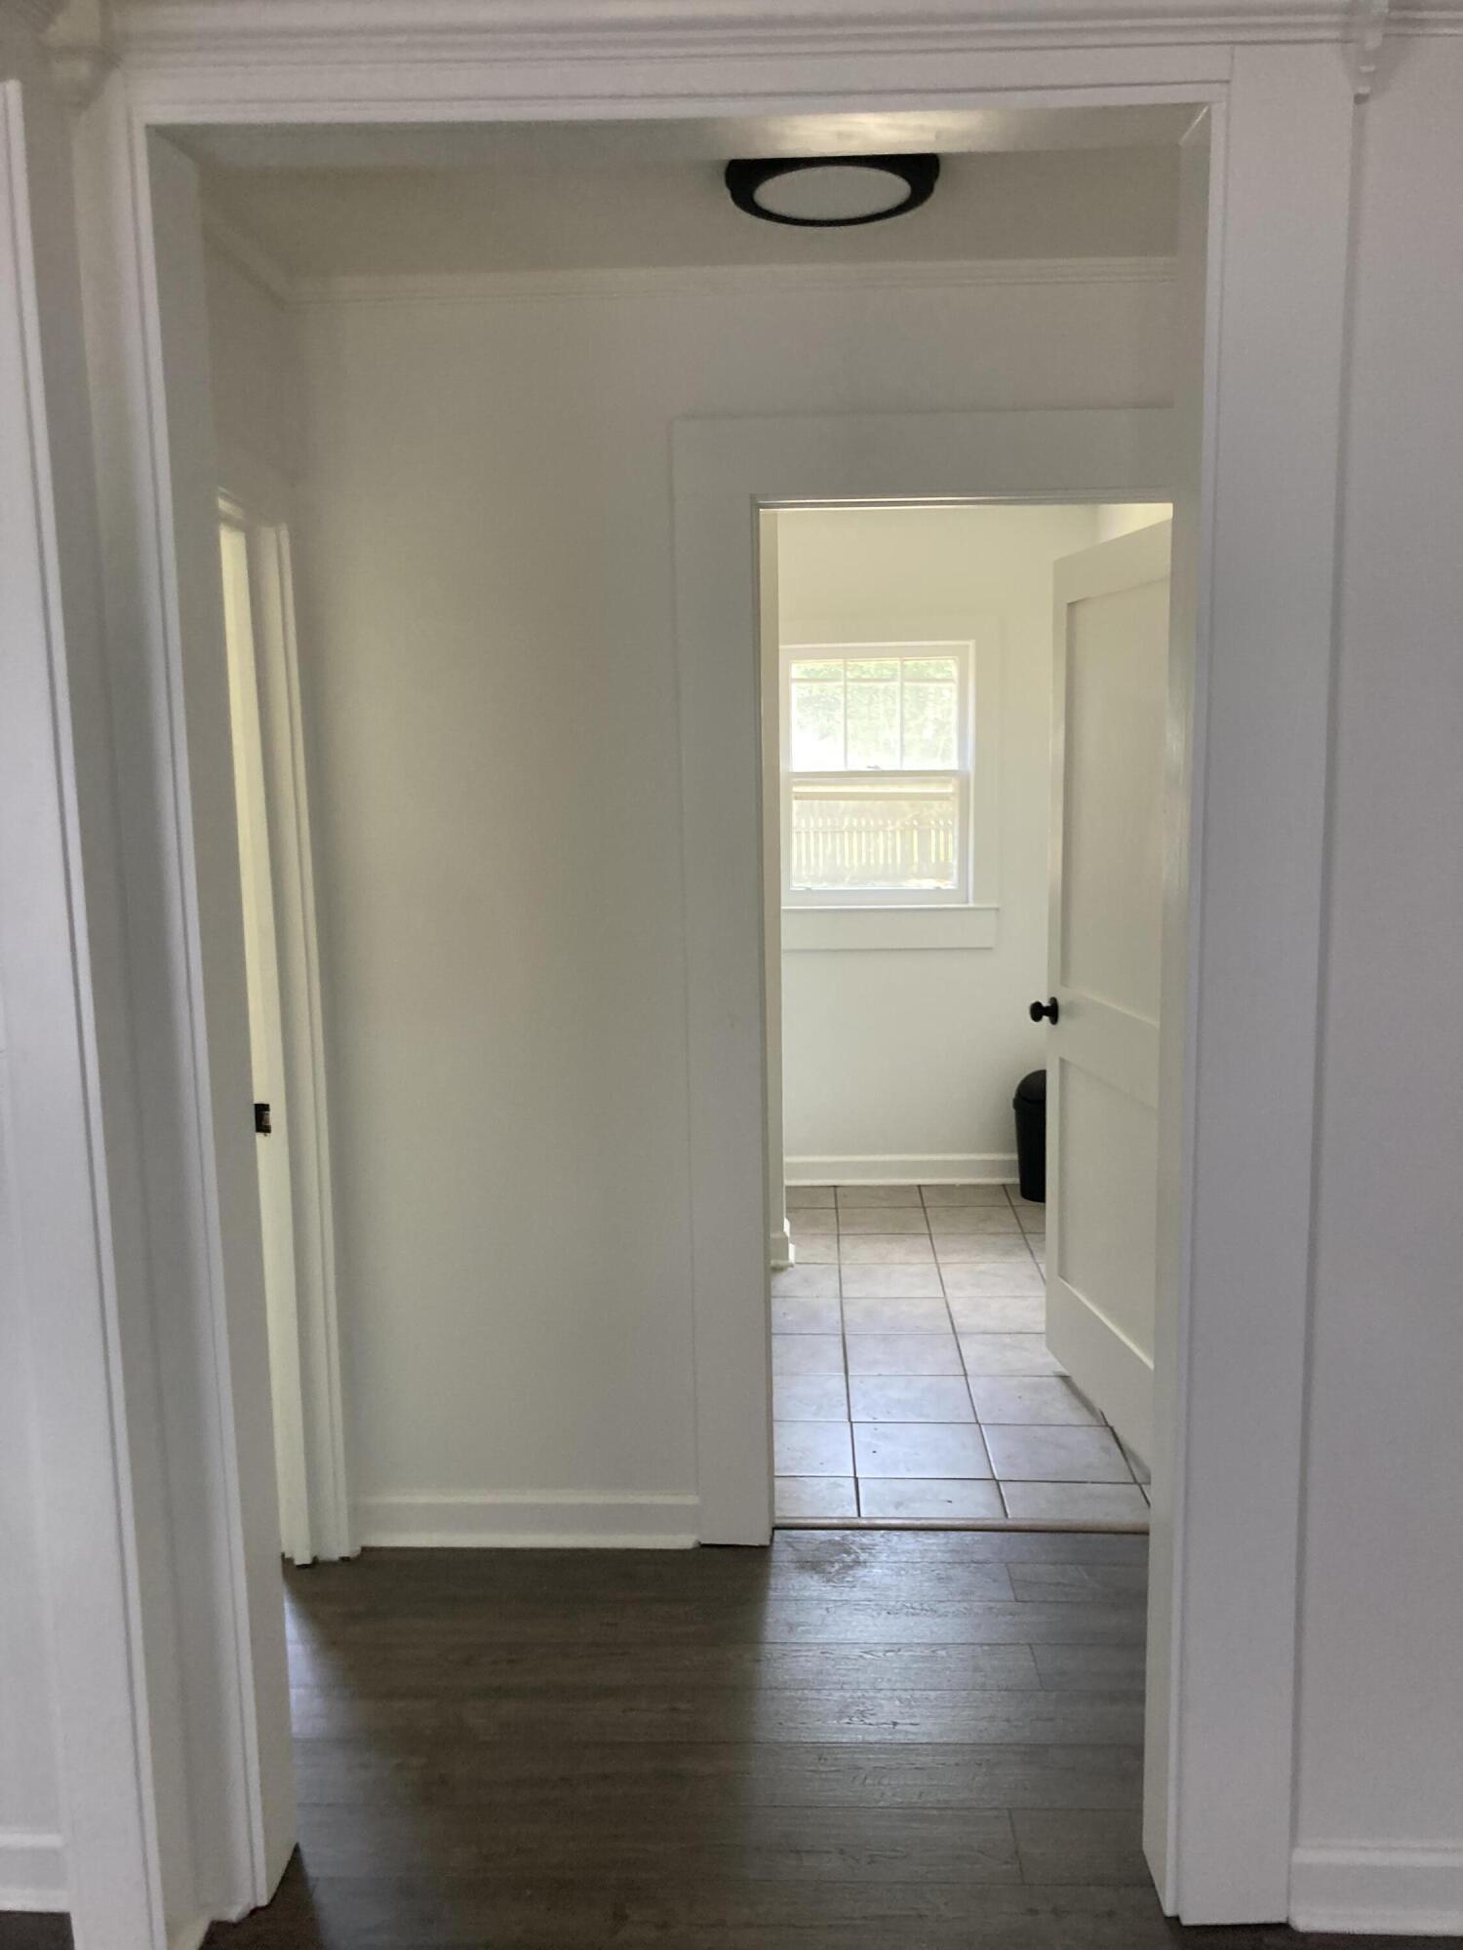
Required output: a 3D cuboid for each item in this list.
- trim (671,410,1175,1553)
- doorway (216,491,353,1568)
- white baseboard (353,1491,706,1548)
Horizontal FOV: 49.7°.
[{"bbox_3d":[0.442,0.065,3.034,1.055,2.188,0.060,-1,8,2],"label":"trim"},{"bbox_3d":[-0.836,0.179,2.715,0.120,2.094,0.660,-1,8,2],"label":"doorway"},{"bbox_3d":[-0.410,1.100,3.195,0.682,0.119,0.032,-1,8,2],"label":"white baseboard"}]

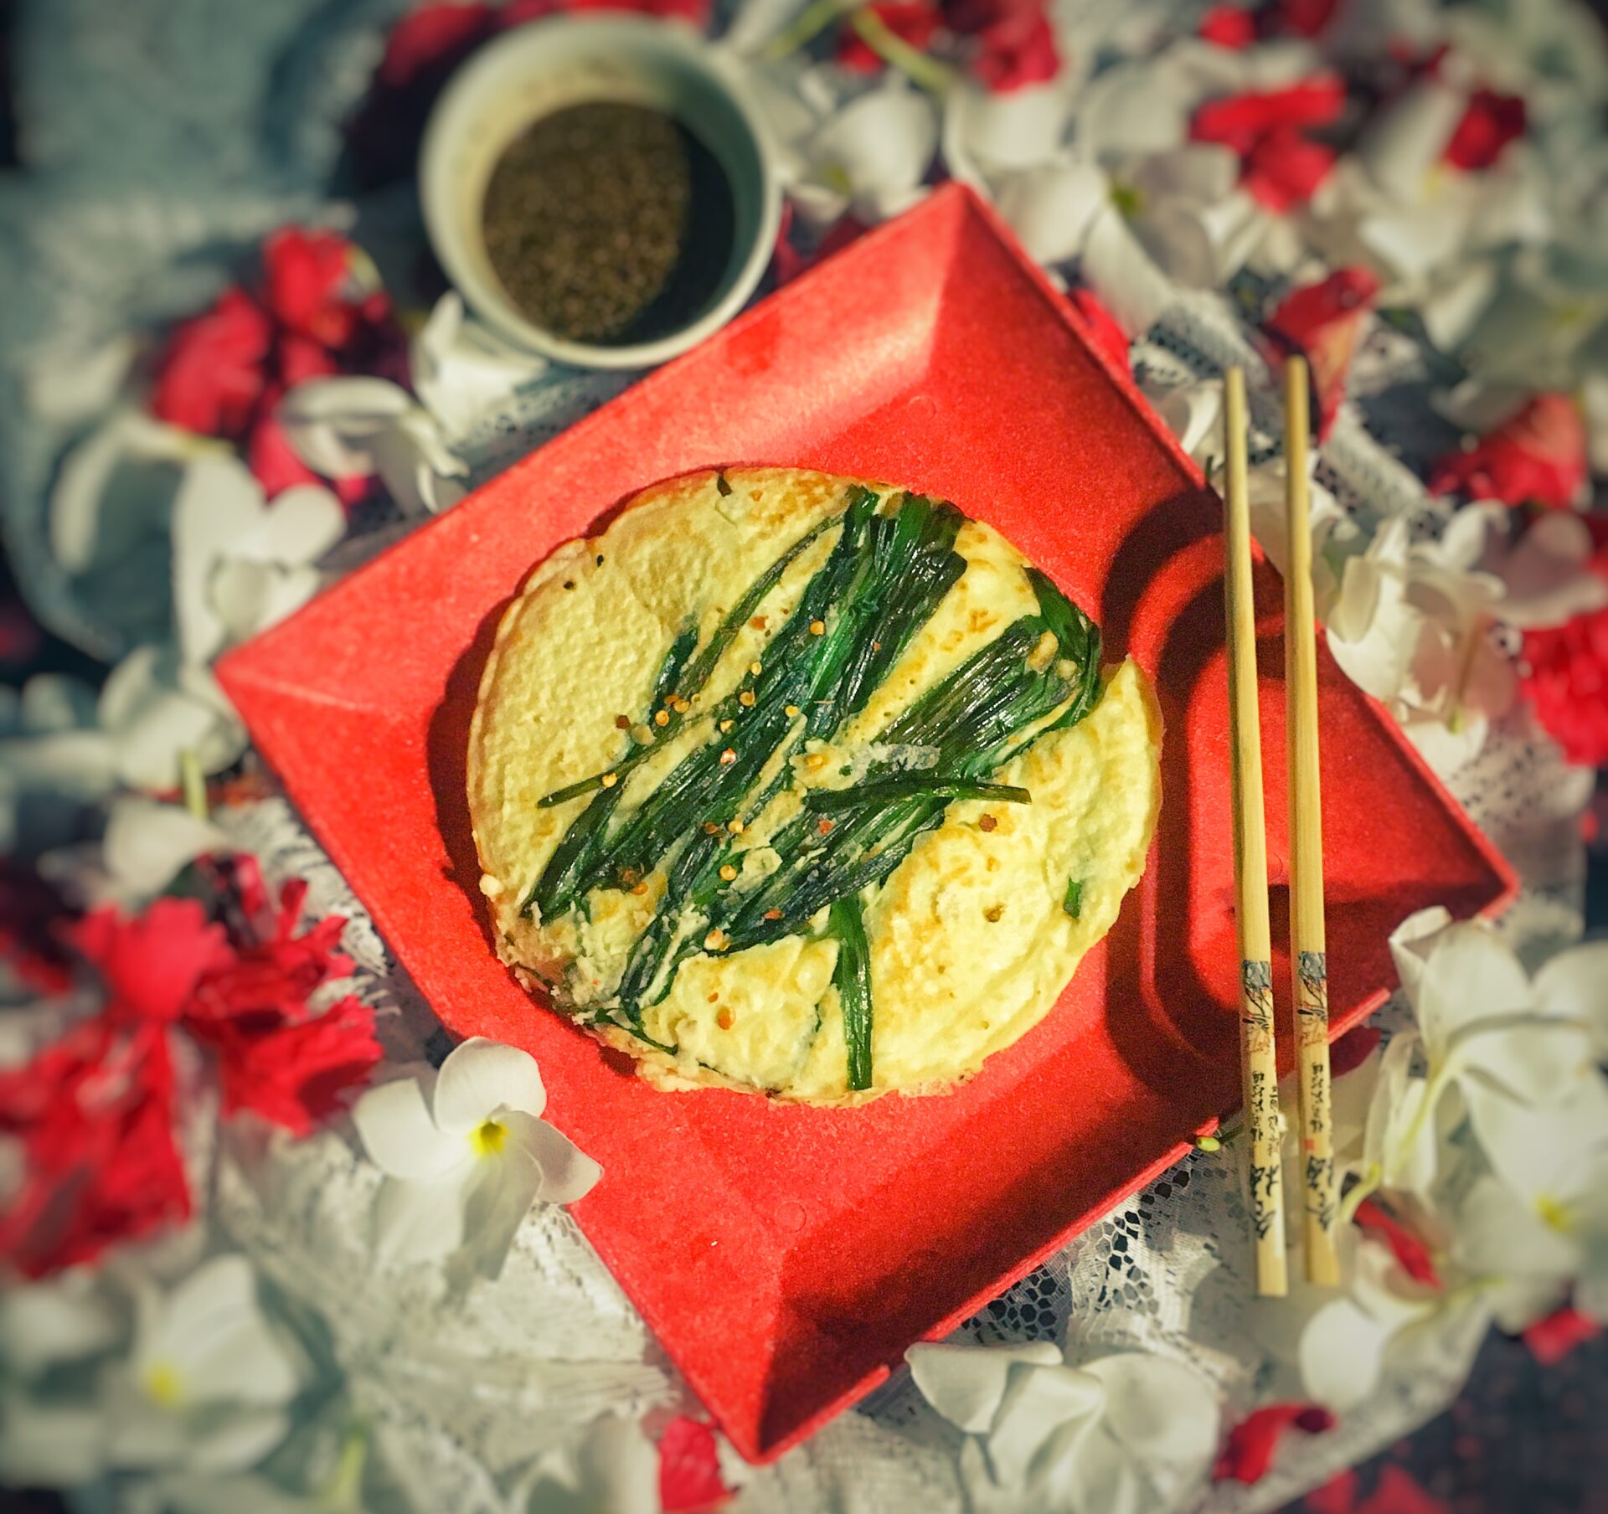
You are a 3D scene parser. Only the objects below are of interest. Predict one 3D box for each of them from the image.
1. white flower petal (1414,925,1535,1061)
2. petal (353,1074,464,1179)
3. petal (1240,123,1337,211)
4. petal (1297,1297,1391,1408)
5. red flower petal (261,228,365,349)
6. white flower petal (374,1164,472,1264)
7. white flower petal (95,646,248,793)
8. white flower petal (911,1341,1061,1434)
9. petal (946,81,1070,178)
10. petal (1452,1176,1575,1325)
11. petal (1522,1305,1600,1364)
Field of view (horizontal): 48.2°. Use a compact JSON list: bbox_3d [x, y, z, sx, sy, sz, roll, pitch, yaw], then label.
[{"bbox_3d":[0.168,0.059,0.451,0.028,0.014,0.034,10,79,0],"label":"white flower petal"},{"bbox_3d":[-0.095,0.089,0.433,0.027,0.012,0.022,5,78,-1],"label":"petal"},{"bbox_3d":[0.140,-0.170,0.517,0.028,0.013,0.027,0,77,-1],"label":"petal"},{"bbox_3d":[0.132,0.145,0.438,0.022,0.011,0.028,18,88,2],"label":"petal"},{"bbox_3d":[-0.134,-0.128,0.493,0.026,0.016,0.035,-8,78,-3],"label":"red flower petal"},{"bbox_3d":[-0.093,0.112,0.440,0.019,0.016,0.026,44,80,7],"label":"white flower petal"},{"bbox_3d":[-0.163,-0.010,0.464,0.038,0.015,0.035,-25,80,-7],"label":"white flower petal"},{"bbox_3d":[0.043,0.152,0.433,0.037,0.013,0.021,3,78,-1],"label":"white flower petal"},{"bbox_3d":[0.056,-0.176,0.502,0.034,0.015,0.028,0,79,-2],"label":"petal"},{"bbox_3d":[0.176,0.122,0.445,0.033,0.015,0.026,-27,80,-8],"label":"petal"},{"bbox_3d":[0.193,0.147,0.458,0.020,0.009,0.014,0,77,-1],"label":"petal"}]

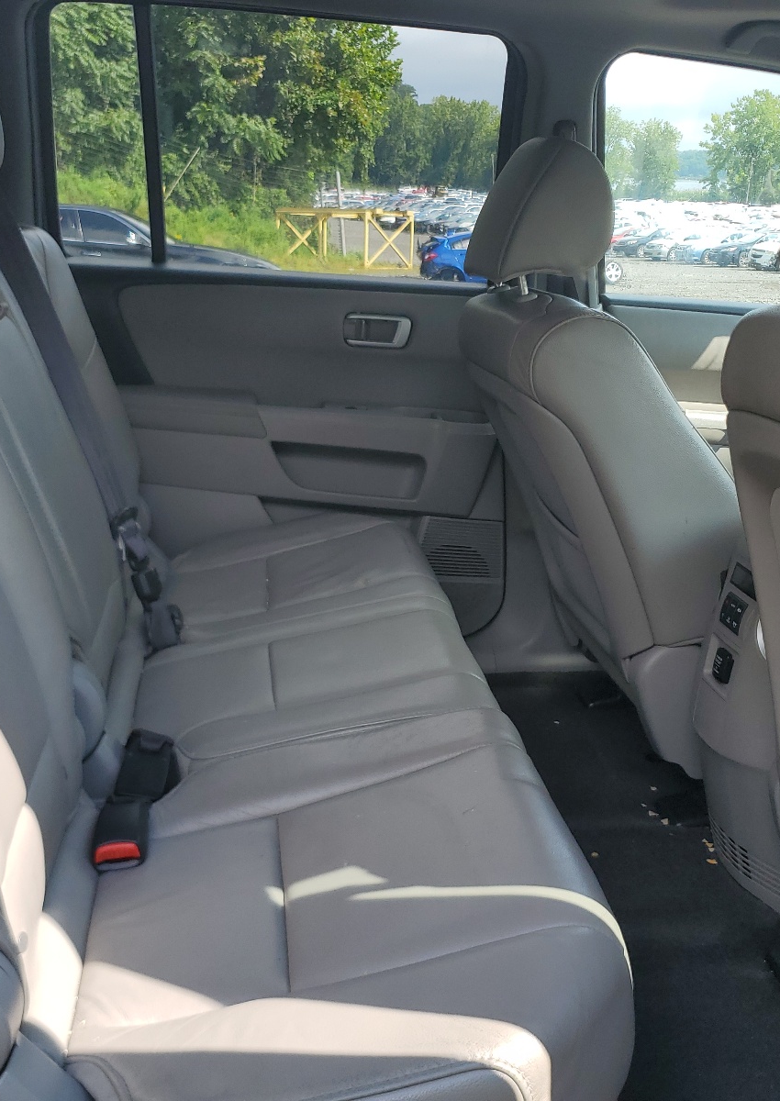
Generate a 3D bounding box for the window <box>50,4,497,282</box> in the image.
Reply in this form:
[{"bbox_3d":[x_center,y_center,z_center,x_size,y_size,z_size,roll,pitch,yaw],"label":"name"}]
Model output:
[{"bbox_3d":[-0.176,-0.671,1.863,0.760,0.400,0.040,1,27,-8],"label":"window"}]

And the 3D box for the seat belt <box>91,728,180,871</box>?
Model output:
[{"bbox_3d":[-0.229,0.224,0.990,0.058,0.050,0.180,1,18,-8],"label":"seat belt"}]

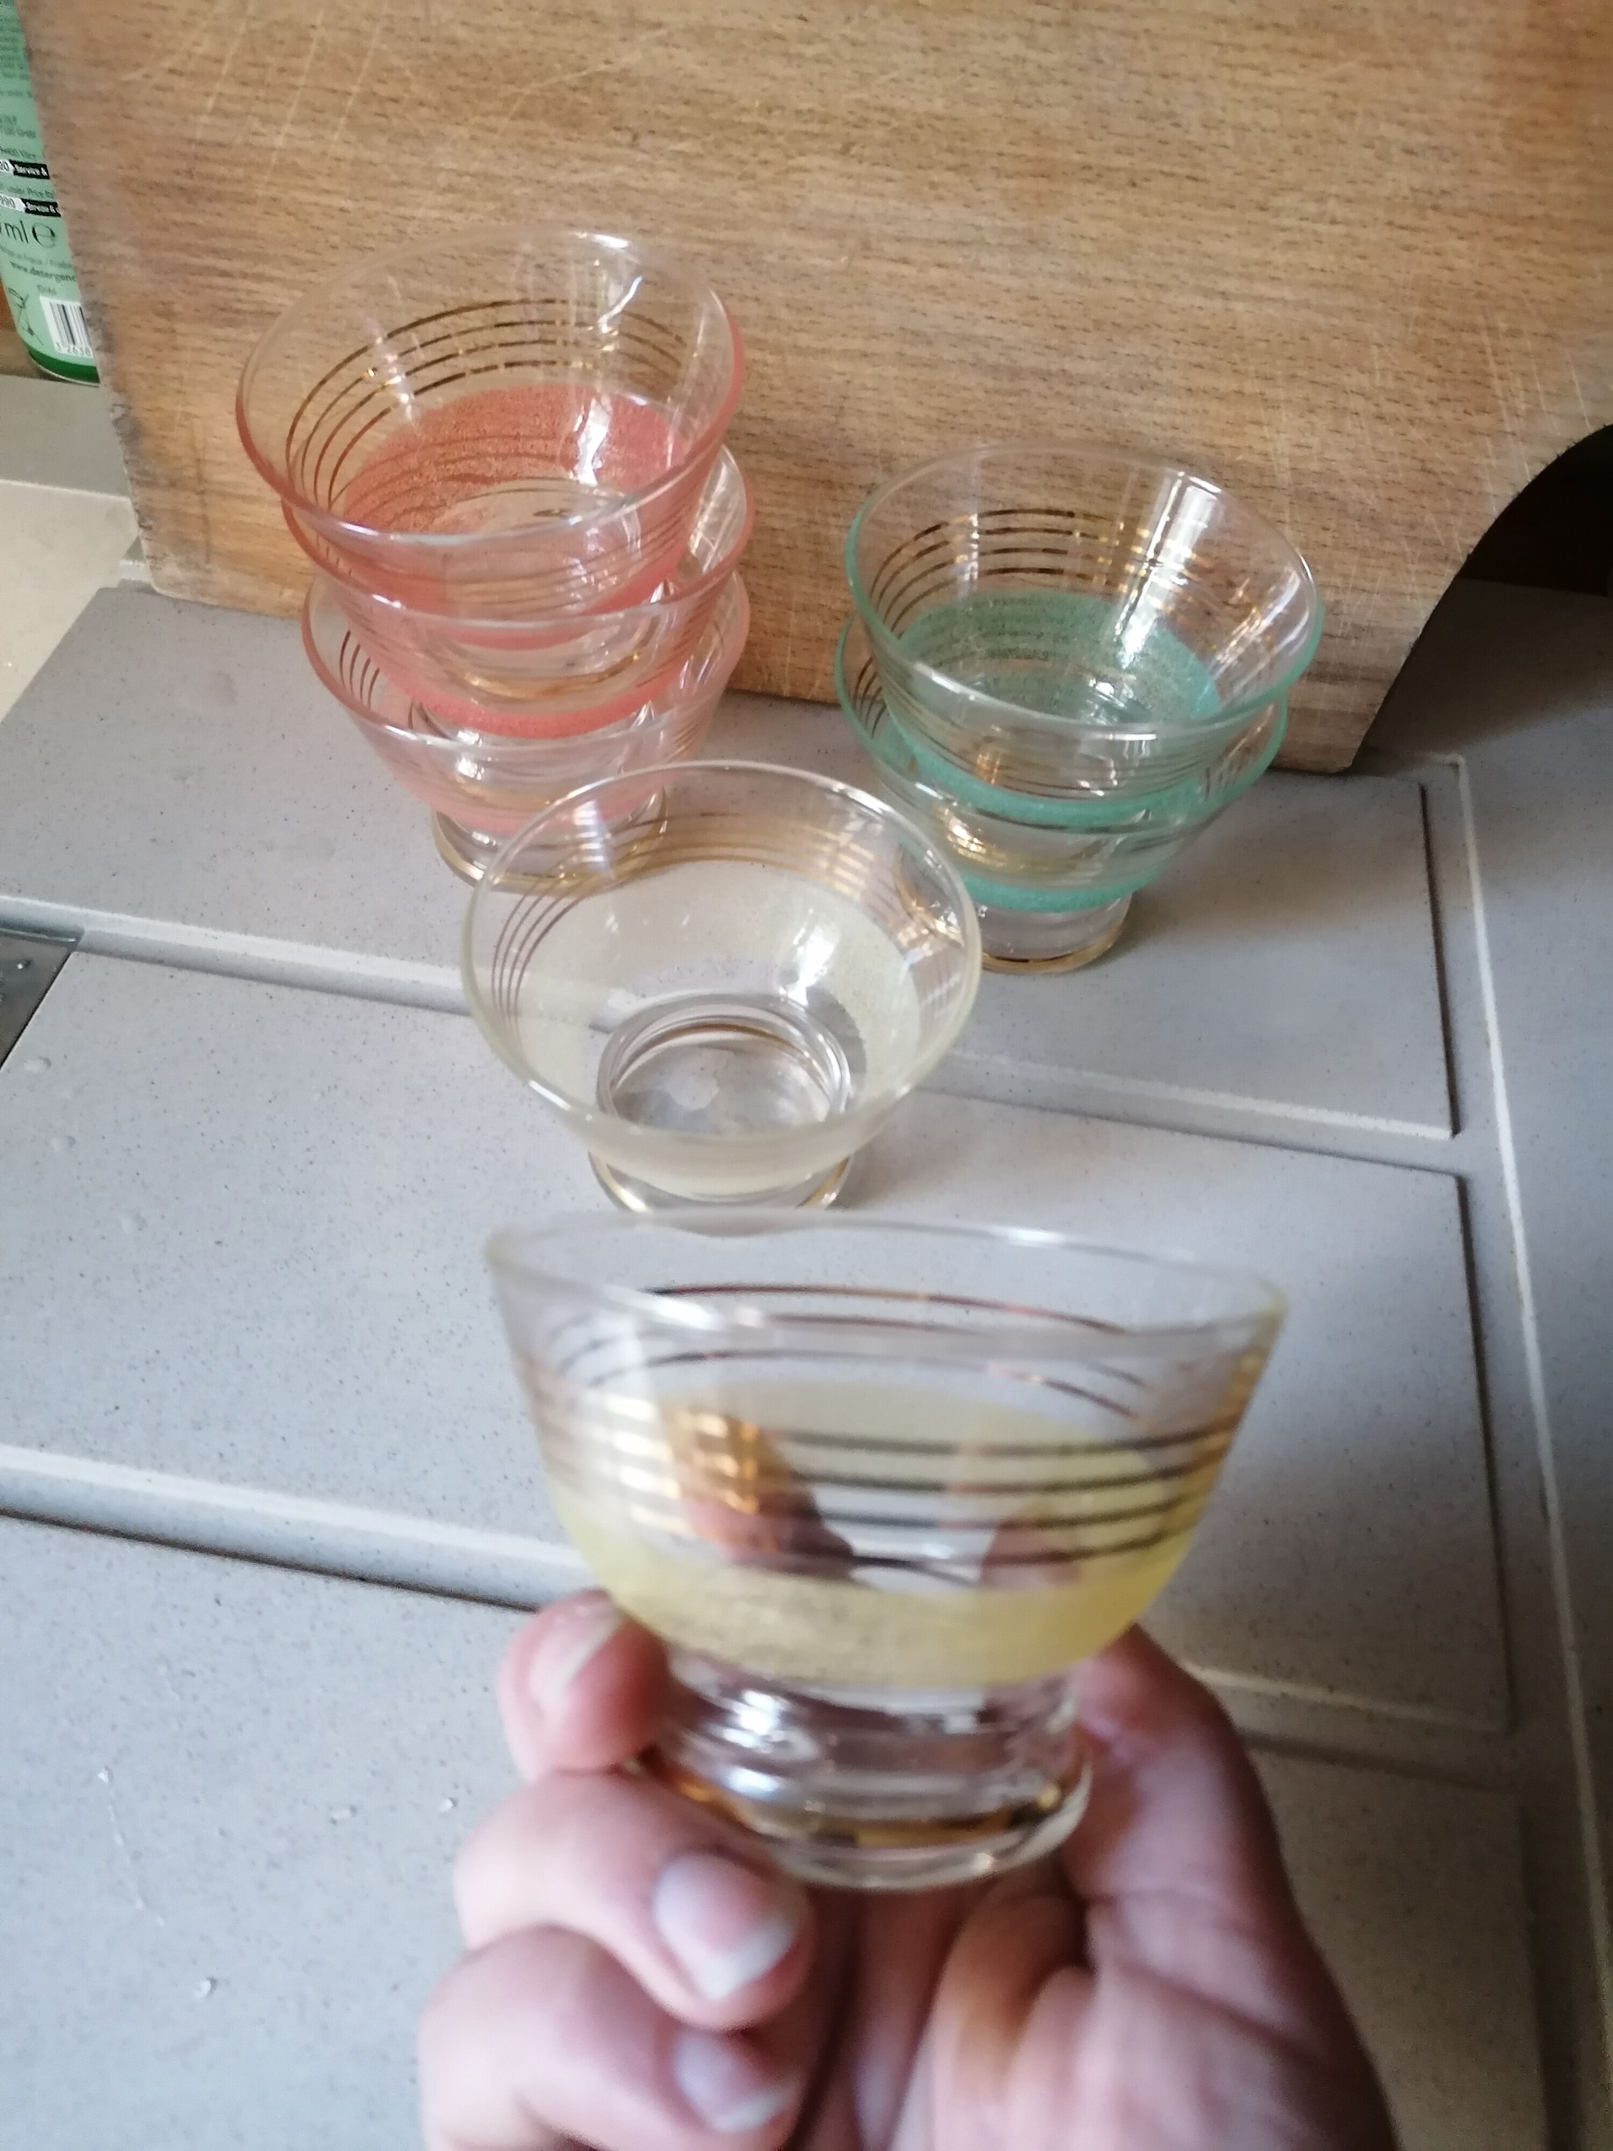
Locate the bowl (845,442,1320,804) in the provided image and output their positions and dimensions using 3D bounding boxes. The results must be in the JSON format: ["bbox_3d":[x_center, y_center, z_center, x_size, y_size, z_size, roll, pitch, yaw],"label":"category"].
[{"bbox_3d":[0.046,-0.070,0.310,0.082,0.053,0.082,7,51,0],"label":"bowl"}]

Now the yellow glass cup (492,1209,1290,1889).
[{"bbox_3d":[0.006,0.046,0.176,0.082,0.082,0.053,4,92,0],"label":"yellow glass cup"}]

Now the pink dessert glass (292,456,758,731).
[{"bbox_3d":[-0.052,-0.086,0.318,0.082,0.053,0.082,6,48,0],"label":"pink dessert glass"}]

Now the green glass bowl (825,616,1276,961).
[{"bbox_3d":[0.045,-0.056,0.328,0.082,0.053,0.082,1,51,-2],"label":"green glass bowl"}]

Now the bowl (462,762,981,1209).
[{"bbox_3d":[-0.014,-0.006,0.285,0.082,0.053,0.082,1,51,-2],"label":"bowl"}]

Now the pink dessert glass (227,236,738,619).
[{"bbox_3d":[-0.051,-0.100,0.295,0.082,0.053,0.082,-2,58,0],"label":"pink dessert glass"}]

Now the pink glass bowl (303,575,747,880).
[{"bbox_3d":[-0.053,-0.071,0.335,0.082,0.053,0.082,1,51,-2],"label":"pink glass bowl"}]

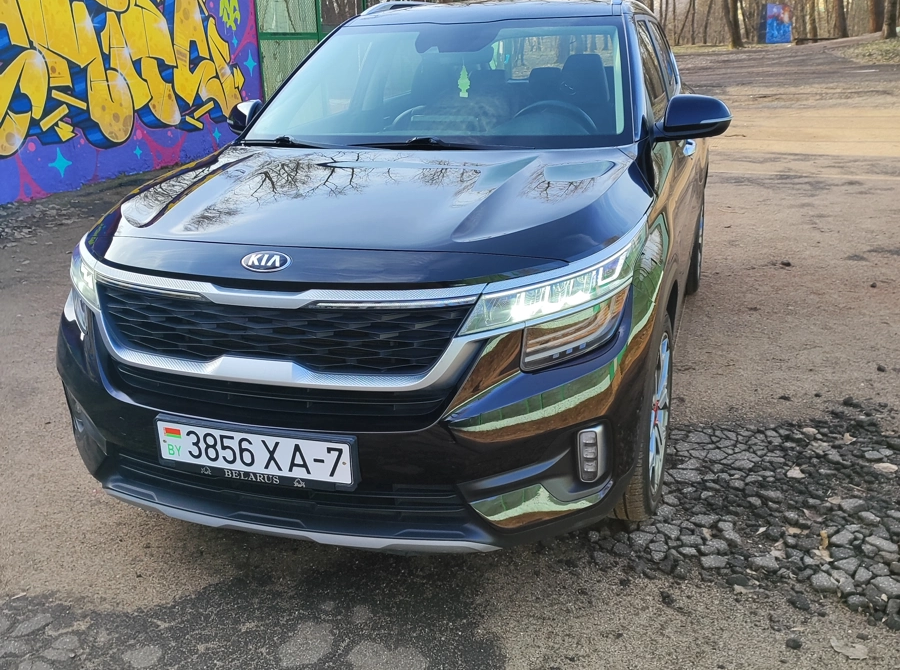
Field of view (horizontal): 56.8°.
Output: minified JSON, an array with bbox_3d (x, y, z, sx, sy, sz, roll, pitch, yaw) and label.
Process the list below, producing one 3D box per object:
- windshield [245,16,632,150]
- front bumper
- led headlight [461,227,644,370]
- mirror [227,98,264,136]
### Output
[{"bbox_3d":[-0.033,-0.925,3.043,1.450,0.150,0.960,4,49,17],"label":"windshield"},{"bbox_3d":[-0.371,0.185,2.235,1.760,0.630,0.570,4,19,17],"label":"front bumper"},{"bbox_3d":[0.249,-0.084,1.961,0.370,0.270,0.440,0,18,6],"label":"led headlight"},{"bbox_3d":[-0.815,-0.914,3.516,0.260,0.170,0.160,4,19,17],"label":"mirror"}]

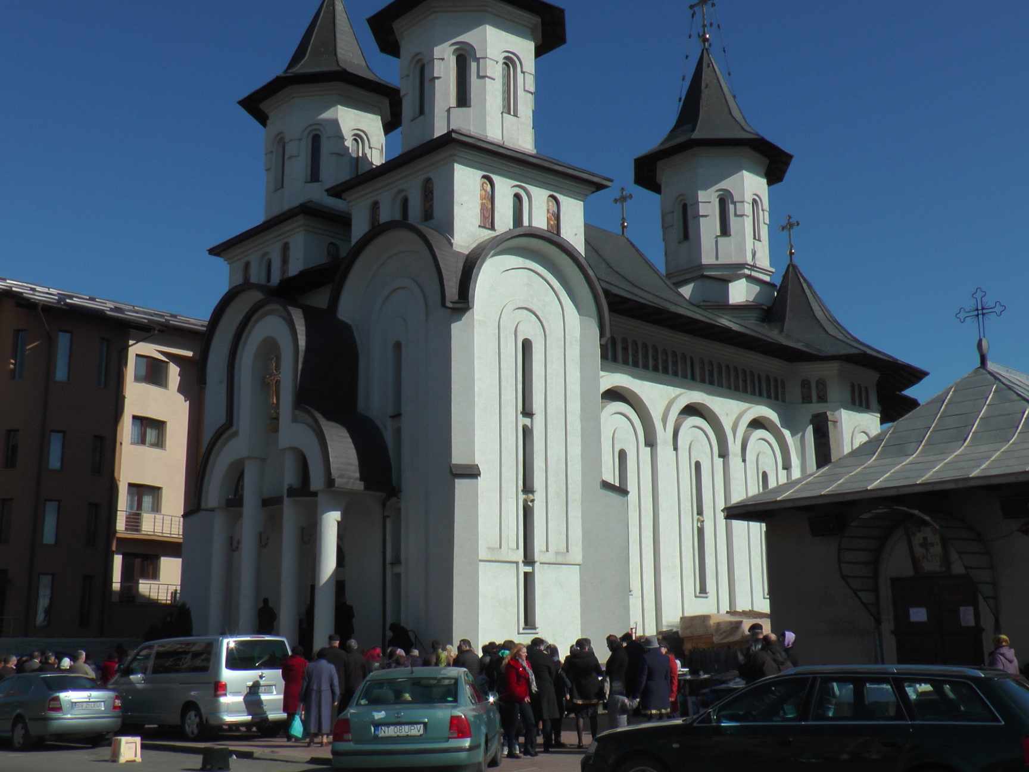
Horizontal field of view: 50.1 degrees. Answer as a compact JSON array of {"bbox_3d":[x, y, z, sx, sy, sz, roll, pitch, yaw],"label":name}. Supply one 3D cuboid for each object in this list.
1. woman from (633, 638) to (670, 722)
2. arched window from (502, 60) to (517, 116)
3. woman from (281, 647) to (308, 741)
[{"bbox_3d":[2.288,5.028,18.348,0.580,1.660,0.400,-2,-12,8],"label":"woman"},{"bbox_3d":[-0.172,-9.798,36.113,0.220,1.920,0.580,-11,-16,41],"label":"arched window"},{"bbox_3d":[-3.829,5.304,19.015,0.470,1.600,0.330,-2,-12,7],"label":"woman"}]

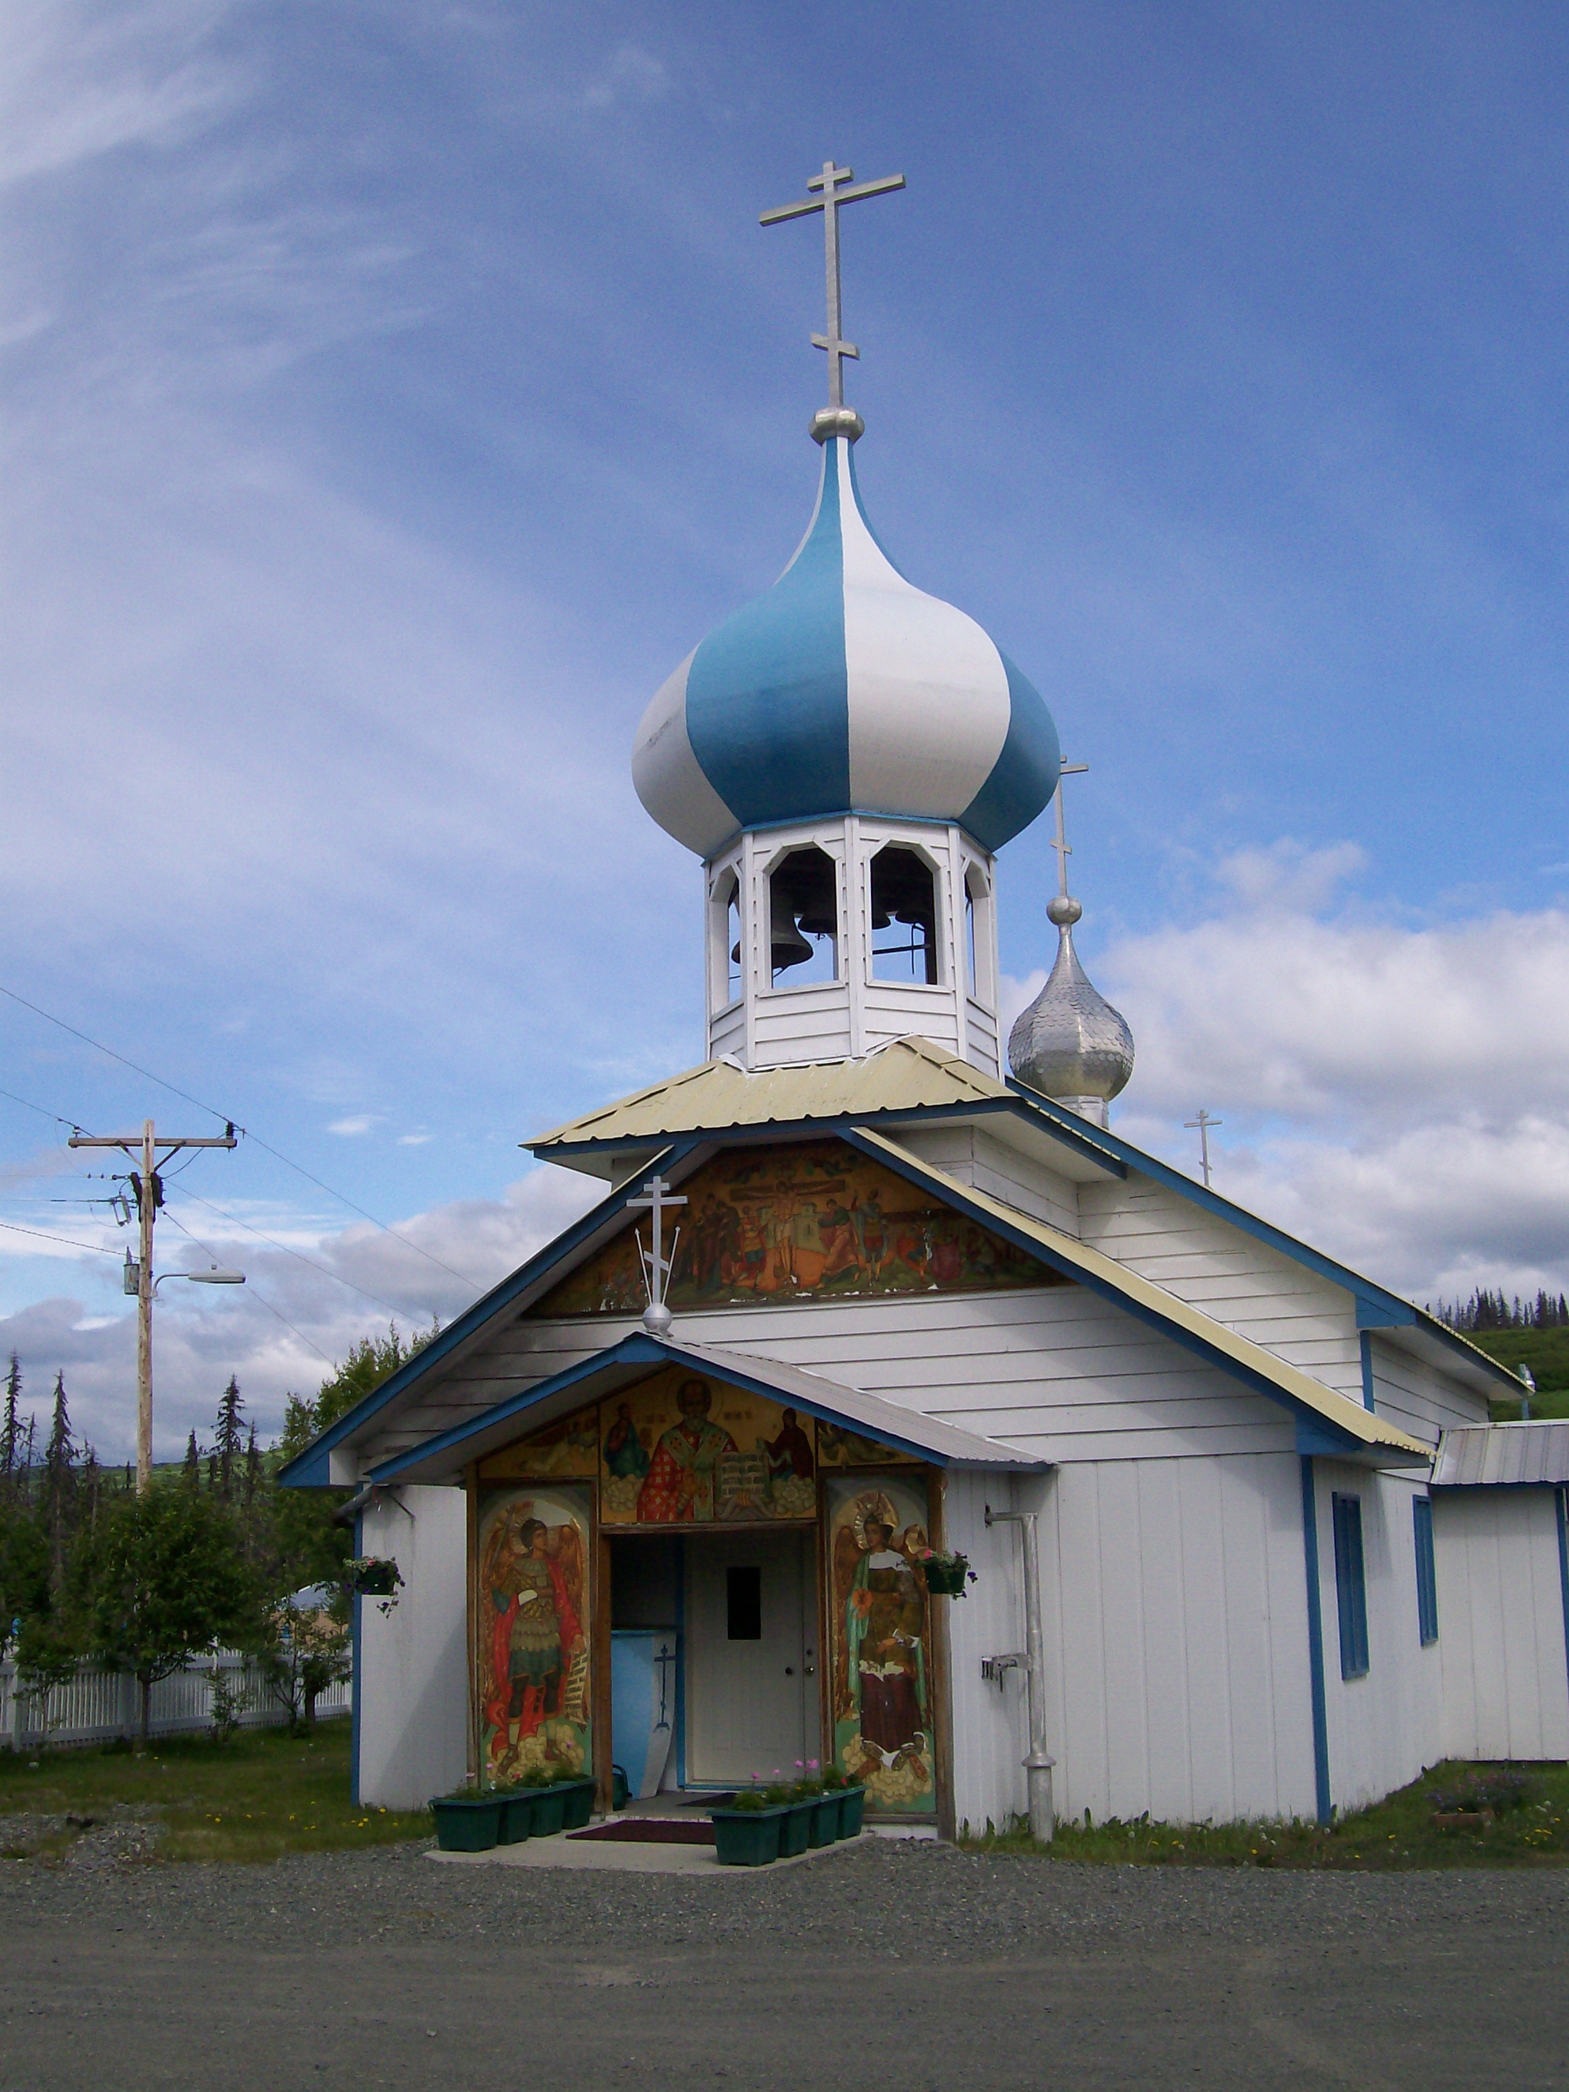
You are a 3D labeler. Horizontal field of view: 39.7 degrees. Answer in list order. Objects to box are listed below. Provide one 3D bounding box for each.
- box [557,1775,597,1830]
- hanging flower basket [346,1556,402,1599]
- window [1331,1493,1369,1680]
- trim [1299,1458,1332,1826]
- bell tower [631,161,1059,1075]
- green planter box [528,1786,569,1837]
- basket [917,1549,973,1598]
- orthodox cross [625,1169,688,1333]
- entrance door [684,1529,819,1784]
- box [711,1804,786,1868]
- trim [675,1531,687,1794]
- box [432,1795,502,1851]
[{"bbox_3d":[-1.497,5.027,14.462,0.380,0.310,0.390,-7,-14,22],"label":"box"},{"bbox_3d":[-2.777,3.600,14.811,0.320,0.270,0.320,-7,-14,22],"label":"hanging flower basket"},{"bbox_3d":[4.404,4.197,16.960,0.090,1.380,1.320,-6,-14,22],"label":"window"},{"bbox_3d":[3.799,4.224,15.559,0.100,2.550,0.060,-6,-14,22],"label":"trim"},{"bbox_3d":[0.541,-4.179,20.614,3.800,9.500,3.800,-6,-14,22],"label":"bell tower"},{"bbox_3d":[-1.733,5.337,15.211,0.400,0.310,0.430,-6,-14,22],"label":"green planter box"},{"bbox_3d":[1.034,3.399,14.039,0.350,0.310,0.320,-1,-13,0],"label":"basket"},{"bbox_3d":[-0.905,1.466,15.557,0.490,1.130,0.200,-6,-14,22],"label":"orthodox cross"},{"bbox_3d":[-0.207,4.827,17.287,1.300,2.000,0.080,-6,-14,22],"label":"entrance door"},{"bbox_3d":[-0.202,4.580,12.621,0.380,0.310,0.390,-7,-14,22],"label":"box"},{"bbox_3d":[-0.789,4.613,16.444,0.085,2.000,0.040,-7,-14,22],"label":"trim"},{"bbox_3d":[-2.060,5.164,14.434,0.400,0.310,0.430,-6,-14,22],"label":"box"}]

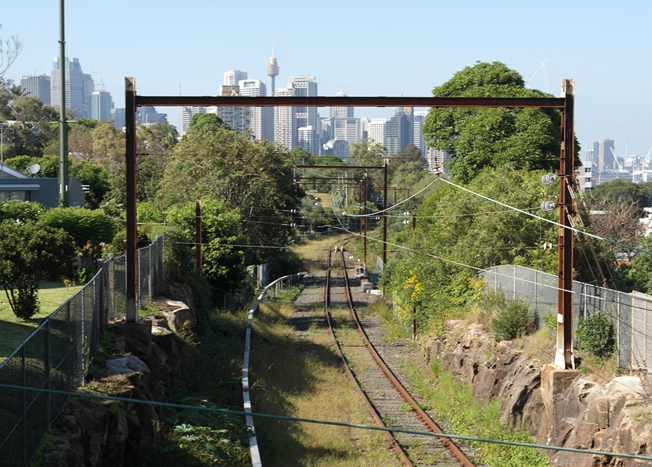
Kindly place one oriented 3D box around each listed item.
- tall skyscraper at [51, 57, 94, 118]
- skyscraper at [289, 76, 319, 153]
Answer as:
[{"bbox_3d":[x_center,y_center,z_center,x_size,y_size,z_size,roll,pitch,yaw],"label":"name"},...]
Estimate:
[{"bbox_3d":[-532.748,-253.489,3150.000,89.400,233.500,65.000,0,3,-10],"label":"tall skyscraper"},{"bbox_3d":[-38.763,-193.890,2693.953,37.000,178.000,42.000,1,3,17],"label":"skyscraper"}]

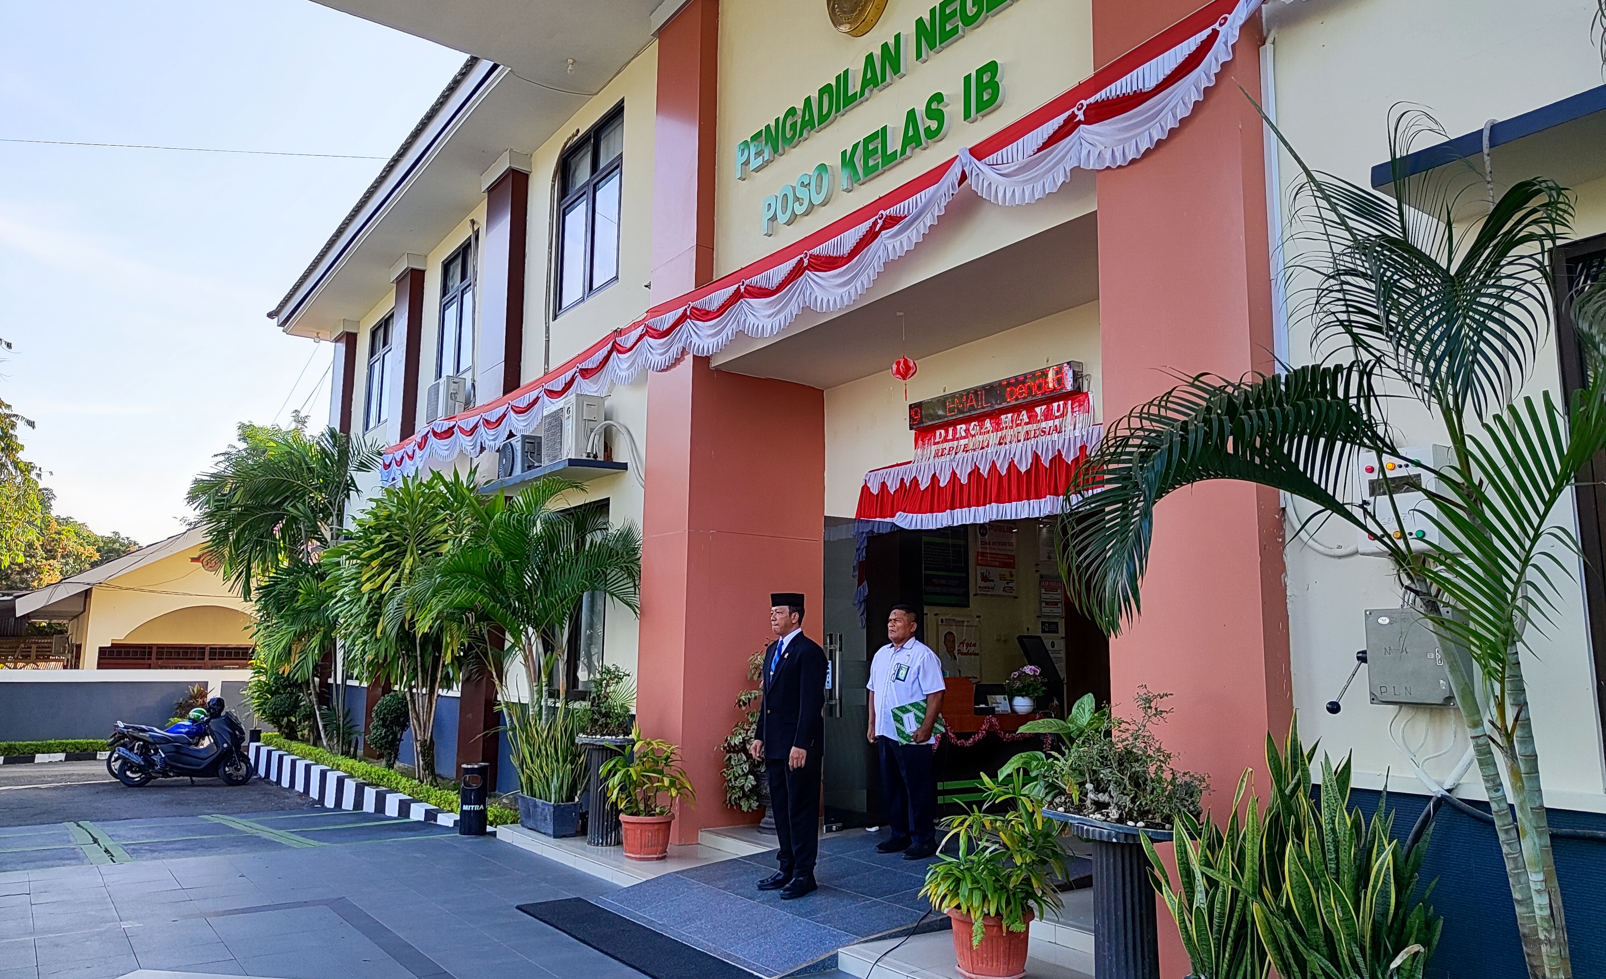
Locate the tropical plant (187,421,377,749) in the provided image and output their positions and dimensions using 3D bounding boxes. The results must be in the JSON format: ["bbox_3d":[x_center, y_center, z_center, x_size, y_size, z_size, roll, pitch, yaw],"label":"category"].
[{"bbox_3d":[-7.621,1.425,15.330,2.600,4.800,2.700,7,-11,-36],"label":"tropical plant"}]

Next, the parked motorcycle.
[{"bbox_3d":[-8.829,3.609,15.207,1.930,1.200,0.750,3,-9,-14],"label":"parked motorcycle"}]

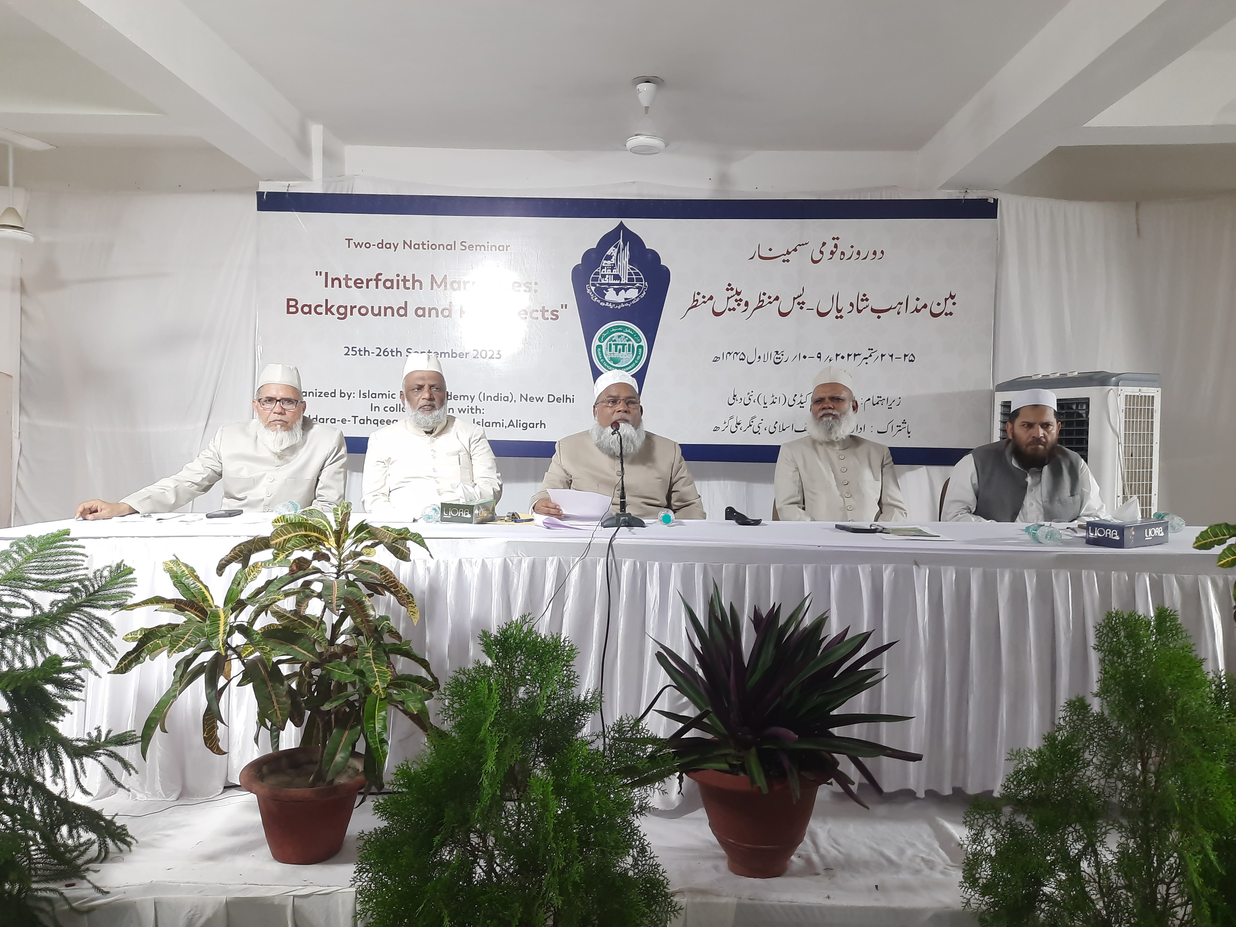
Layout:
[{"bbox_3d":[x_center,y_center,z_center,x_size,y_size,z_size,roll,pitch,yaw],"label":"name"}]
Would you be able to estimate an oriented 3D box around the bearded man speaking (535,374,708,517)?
[{"bbox_3d":[-0.002,0.306,3.362,0.640,1.320,0.780,0,2,0],"label":"bearded man speaking"}]

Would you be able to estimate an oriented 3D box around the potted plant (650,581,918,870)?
[{"bbox_3d":[0.415,0.641,2.273,0.680,0.730,0.660,0,2,0],"label":"potted plant"}]

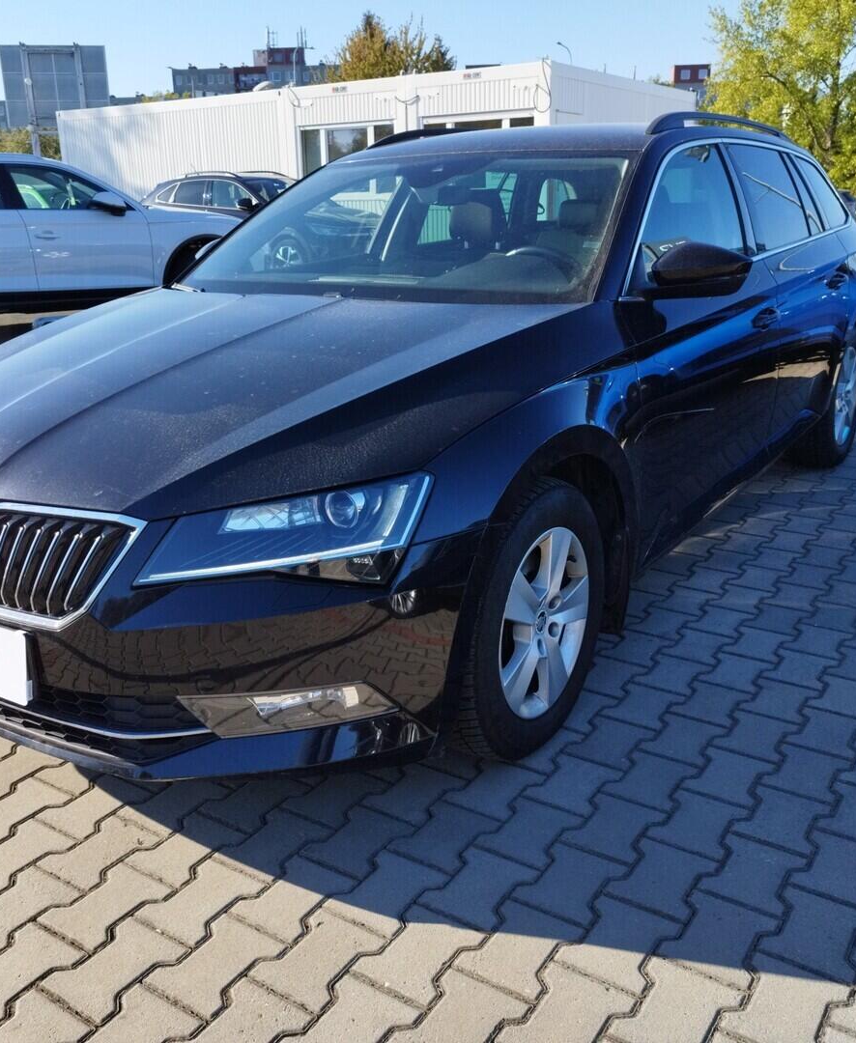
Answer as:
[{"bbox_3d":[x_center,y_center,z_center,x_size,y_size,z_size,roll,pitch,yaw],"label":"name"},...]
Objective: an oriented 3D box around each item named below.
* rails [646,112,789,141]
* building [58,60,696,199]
[{"bbox_3d":[1.131,-1.455,3.728,0.065,0.090,1.580,10,22,33],"label":"rails"},{"bbox_3d":[-1.140,-6.720,19.786,10.940,2.840,6.060,10,21,32],"label":"building"}]

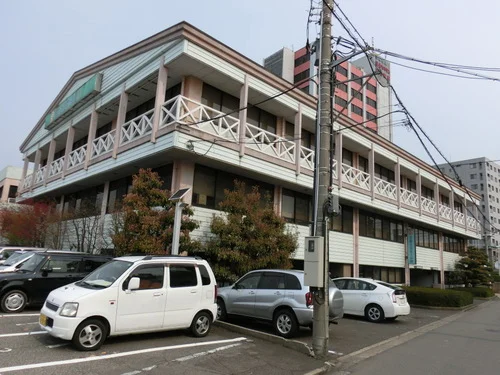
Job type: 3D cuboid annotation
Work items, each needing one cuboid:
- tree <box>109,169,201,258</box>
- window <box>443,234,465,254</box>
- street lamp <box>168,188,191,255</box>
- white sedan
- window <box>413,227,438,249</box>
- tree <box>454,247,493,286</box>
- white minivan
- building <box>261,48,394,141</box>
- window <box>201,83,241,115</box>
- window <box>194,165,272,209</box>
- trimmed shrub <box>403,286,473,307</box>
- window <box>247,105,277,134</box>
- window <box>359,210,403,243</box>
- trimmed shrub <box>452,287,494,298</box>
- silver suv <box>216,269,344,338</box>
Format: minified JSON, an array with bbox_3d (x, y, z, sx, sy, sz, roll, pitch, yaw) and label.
[{"bbox_3d":[-3.381,1.625,12.597,3.000,4.900,3.000,14,-16,-42],"label":"tree"},{"bbox_3d":[19.937,5.624,35.239,6.440,1.660,0.150,14,-17,-43],"label":"window"},{"bbox_3d":[-2.151,1.863,10.515,0.500,3.800,0.650,14,-17,-43],"label":"street lamp"},{"bbox_3d":[4.003,4.423,14.639,4.460,1.490,1.745,-8,-17,42],"label":"white sedan"},{"bbox_3d":[14.587,4.249,30.131,6.210,1.660,0.150,14,-17,-43],"label":"window"},{"bbox_3d":[20.487,7.663,32.901,3.800,4.600,3.800,14,-16,-42],"label":"tree"},{"bbox_3d":[-2.395,2.236,7.471,3.395,1.660,1.475,14,-17,-43],"label":"white minivan"},{"bbox_3d":[16.893,-6.971,74.069,30.700,50.000,11.500,13,-16,-39],"label":"building"},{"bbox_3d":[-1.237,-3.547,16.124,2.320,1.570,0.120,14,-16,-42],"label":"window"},{"bbox_3d":[-0.548,0.346,15.681,4.740,1.700,0.150,14,-17,-43],"label":"window"},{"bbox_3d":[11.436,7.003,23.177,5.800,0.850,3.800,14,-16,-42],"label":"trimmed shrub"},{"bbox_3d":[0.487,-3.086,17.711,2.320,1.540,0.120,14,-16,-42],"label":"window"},{"bbox_3d":[9.343,2.852,25.303,6.460,1.720,0.120,14,-16,-42],"label":"window"},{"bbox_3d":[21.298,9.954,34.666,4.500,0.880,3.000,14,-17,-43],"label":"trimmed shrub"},{"bbox_3d":[0.563,3.167,10.349,4.200,1.690,1.740,-8,-16,42],"label":"silver suv"}]

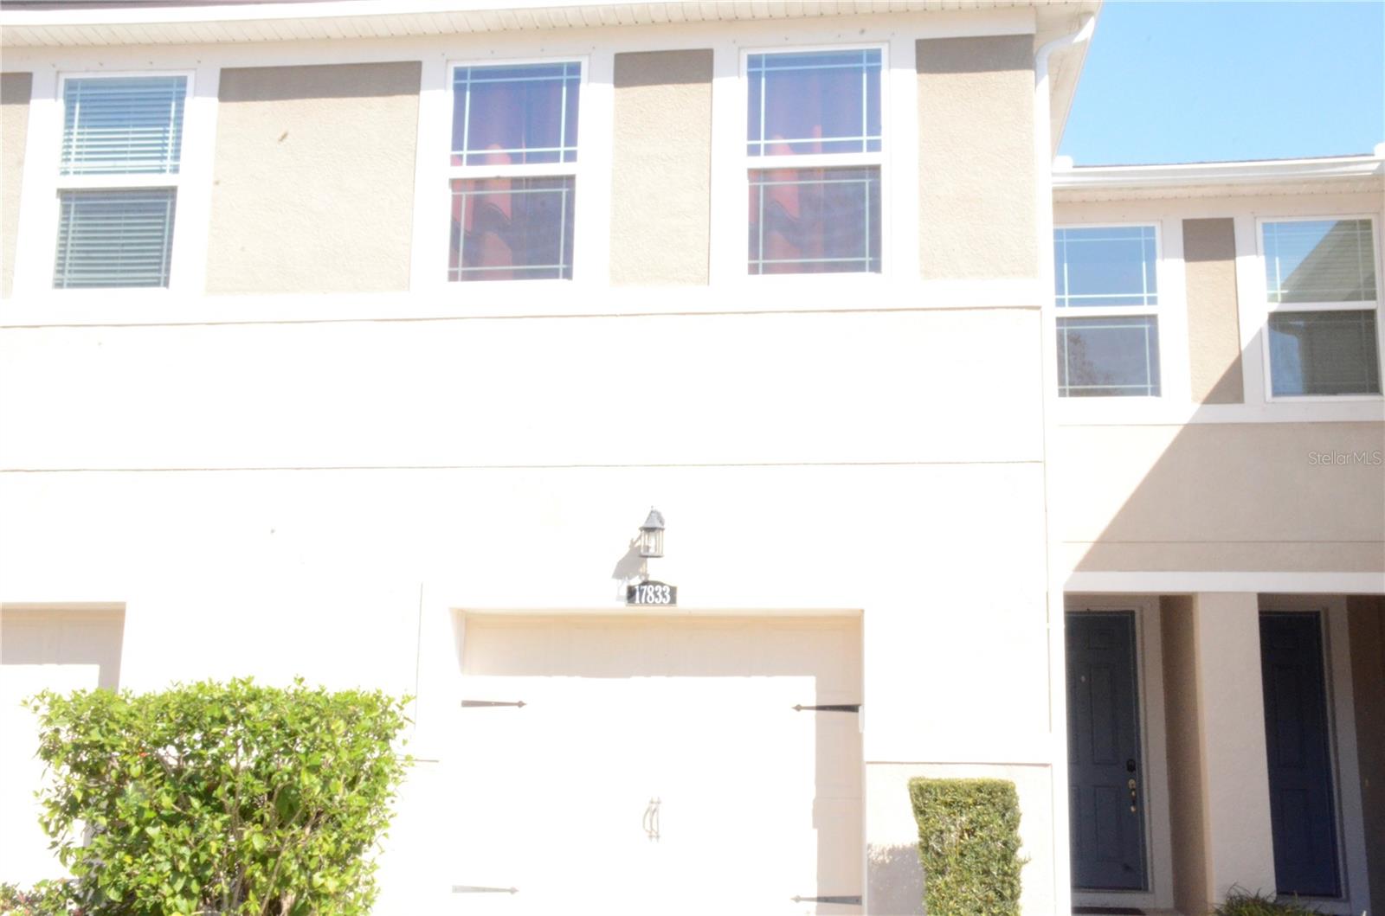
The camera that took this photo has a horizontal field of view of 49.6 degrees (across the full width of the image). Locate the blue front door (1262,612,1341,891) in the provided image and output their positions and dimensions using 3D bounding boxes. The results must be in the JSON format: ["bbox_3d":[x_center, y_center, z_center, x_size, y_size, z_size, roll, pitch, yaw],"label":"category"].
[{"bbox_3d":[5.017,2.527,12.897,0.920,2.396,0.070,-1,-11,7],"label":"blue front door"}]

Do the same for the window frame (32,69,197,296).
[{"bbox_3d":[-3.753,-1.803,9.793,0.999,1.558,0.120,-1,-11,7],"label":"window frame"}]

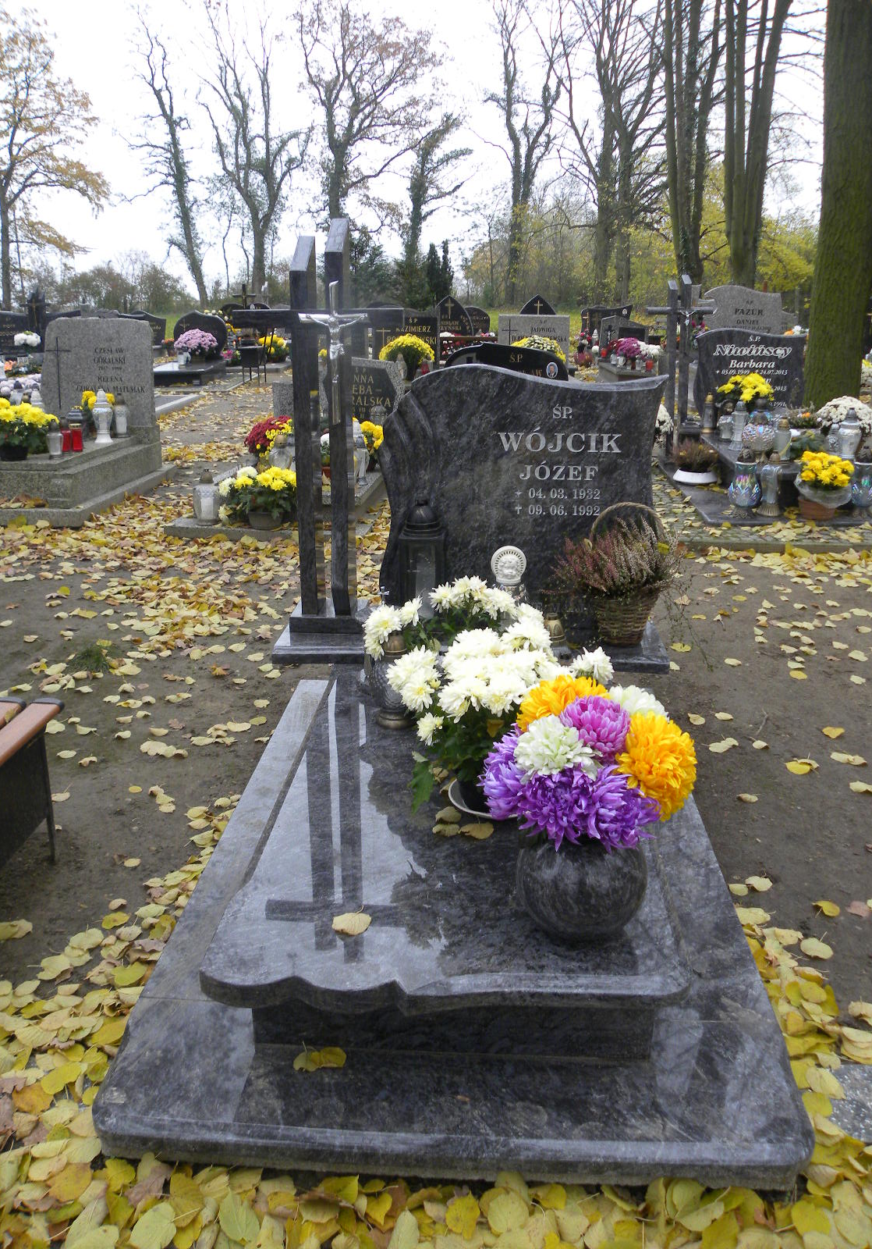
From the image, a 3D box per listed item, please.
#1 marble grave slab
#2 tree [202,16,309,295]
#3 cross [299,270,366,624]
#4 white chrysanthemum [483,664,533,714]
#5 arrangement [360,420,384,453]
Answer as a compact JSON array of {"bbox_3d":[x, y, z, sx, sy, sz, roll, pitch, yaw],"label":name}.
[{"bbox_3d":[0.067,0.436,2.235,1.153,0.250,1.758,1,20,3],"label":"marble grave slab"},{"bbox_3d":[-8.599,-22.227,44.565,5.200,13.000,4.800,1,20,3],"label":"tree"},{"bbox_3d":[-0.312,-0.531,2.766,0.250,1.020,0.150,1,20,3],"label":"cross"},{"bbox_3d":[0.142,0.130,1.855,0.095,0.085,0.085,1,20,3],"label":"white chrysanthemum"},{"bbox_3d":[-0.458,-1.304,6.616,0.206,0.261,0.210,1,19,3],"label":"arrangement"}]

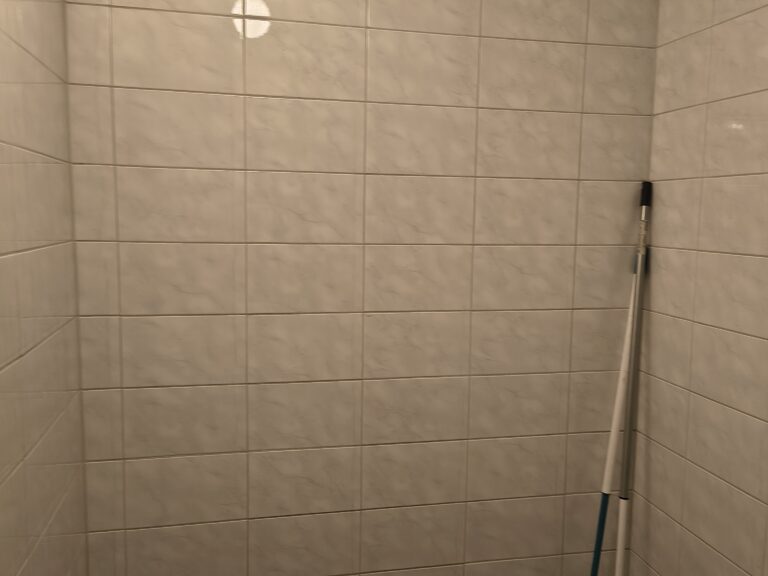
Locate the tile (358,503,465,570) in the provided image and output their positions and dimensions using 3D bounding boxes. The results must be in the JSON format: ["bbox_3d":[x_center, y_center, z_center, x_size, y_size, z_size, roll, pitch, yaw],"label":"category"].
[{"bbox_3d":[0.090,0.764,2.175,0.330,0.197,0.009,-1,7,-13],"label":"tile"}]

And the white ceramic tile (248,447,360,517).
[{"bbox_3d":[-0.232,0.569,2.082,0.330,0.197,0.010,0,7,-13],"label":"white ceramic tile"}]

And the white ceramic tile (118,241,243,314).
[{"bbox_3d":[-0.546,-0.023,1.934,0.330,0.199,0.009,-1,7,-13],"label":"white ceramic tile"}]

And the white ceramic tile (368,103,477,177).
[{"bbox_3d":[0.109,-0.423,2.036,0.329,0.197,0.009,0,6,-12],"label":"white ceramic tile"}]

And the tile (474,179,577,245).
[{"bbox_3d":[0.432,-0.232,2.138,0.331,0.197,0.010,-1,7,-13],"label":"tile"}]

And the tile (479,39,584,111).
[{"bbox_3d":[0.437,-0.625,2.080,0.330,0.199,0.009,-1,7,-13],"label":"tile"}]

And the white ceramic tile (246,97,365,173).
[{"bbox_3d":[-0.215,-0.422,1.959,0.330,0.199,0.009,-1,7,-13],"label":"white ceramic tile"}]

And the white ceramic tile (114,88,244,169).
[{"bbox_3d":[-0.539,-0.420,1.891,0.331,0.197,0.009,-1,7,-13],"label":"white ceramic tile"}]

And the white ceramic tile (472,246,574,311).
[{"bbox_3d":[0.425,-0.031,2.151,0.329,0.197,0.009,0,6,-12],"label":"white ceramic tile"}]

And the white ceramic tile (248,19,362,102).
[{"bbox_3d":[-0.211,-0.622,1.942,0.331,0.197,0.009,-1,7,-13],"label":"white ceramic tile"}]

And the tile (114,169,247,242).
[{"bbox_3d":[-0.544,-0.223,1.919,0.330,0.197,0.010,0,7,-13],"label":"tile"}]

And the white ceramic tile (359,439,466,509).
[{"bbox_3d":[0.093,0.567,2.156,0.331,0.197,0.009,-1,7,-13],"label":"white ceramic tile"}]

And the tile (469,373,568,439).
[{"bbox_3d":[0.419,0.363,2.194,0.329,0.197,0.009,0,6,-12],"label":"tile"}]

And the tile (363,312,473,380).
[{"bbox_3d":[0.099,0.168,2.090,0.329,0.197,0.009,0,7,-13],"label":"tile"}]

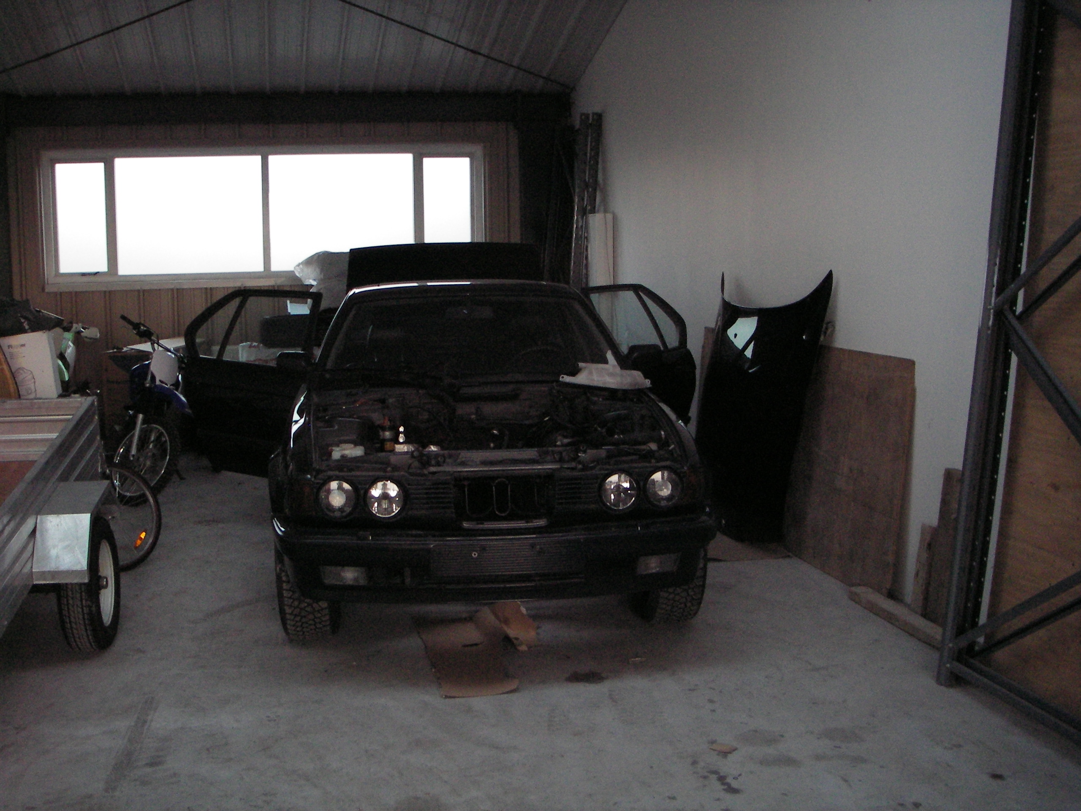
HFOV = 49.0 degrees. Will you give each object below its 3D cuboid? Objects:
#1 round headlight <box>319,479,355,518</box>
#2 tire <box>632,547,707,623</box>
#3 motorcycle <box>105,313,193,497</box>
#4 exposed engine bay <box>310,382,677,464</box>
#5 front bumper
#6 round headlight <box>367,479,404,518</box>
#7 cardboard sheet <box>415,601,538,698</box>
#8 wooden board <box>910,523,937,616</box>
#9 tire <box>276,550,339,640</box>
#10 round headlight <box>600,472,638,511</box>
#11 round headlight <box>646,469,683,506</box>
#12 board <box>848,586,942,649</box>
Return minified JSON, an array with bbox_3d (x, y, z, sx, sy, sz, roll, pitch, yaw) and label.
[{"bbox_3d":[-0.723,0.331,4.233,0.145,0.145,0.080,-2,7,-7],"label":"round headlight"},{"bbox_3d":[0.532,0.597,5.041,0.226,0.640,0.640,-2,7,-7],"label":"tire"},{"bbox_3d":[-2.814,-0.009,8.371,0.800,1.200,2.000,-4,8,-22],"label":"motorcycle"},{"bbox_3d":[-0.223,0.163,4.971,1.420,0.400,1.150,-2,7,-7],"label":"exposed engine bay"},{"bbox_3d":[-0.140,0.544,4.428,1.730,0.280,0.460,-2,7,-7],"label":"front bumper"},{"bbox_3d":[-0.545,0.324,4.184,0.136,0.136,0.090,-2,7,-7],"label":"round headlight"},{"bbox_3d":[-0.252,0.917,4.740,0.420,0.090,1.120,-2,7,-12],"label":"cardboard sheet"},{"bbox_3d":[1.618,0.717,5.012,0.040,0.432,0.080,4,6,-13],"label":"wooden board"},{"bbox_3d":[-0.942,0.636,4.859,0.226,0.640,0.640,-2,7,-7],"label":"tire"},{"bbox_3d":[0.289,0.316,4.367,0.145,0.145,0.080,-2,7,-7],"label":"round headlight"},{"bbox_3d":[0.445,0.294,4.334,0.136,0.136,0.090,-2,7,-7],"label":"round headlight"},{"bbox_3d":[1.518,0.887,4.938,0.105,0.042,0.820,-2,7,-12],"label":"board"}]

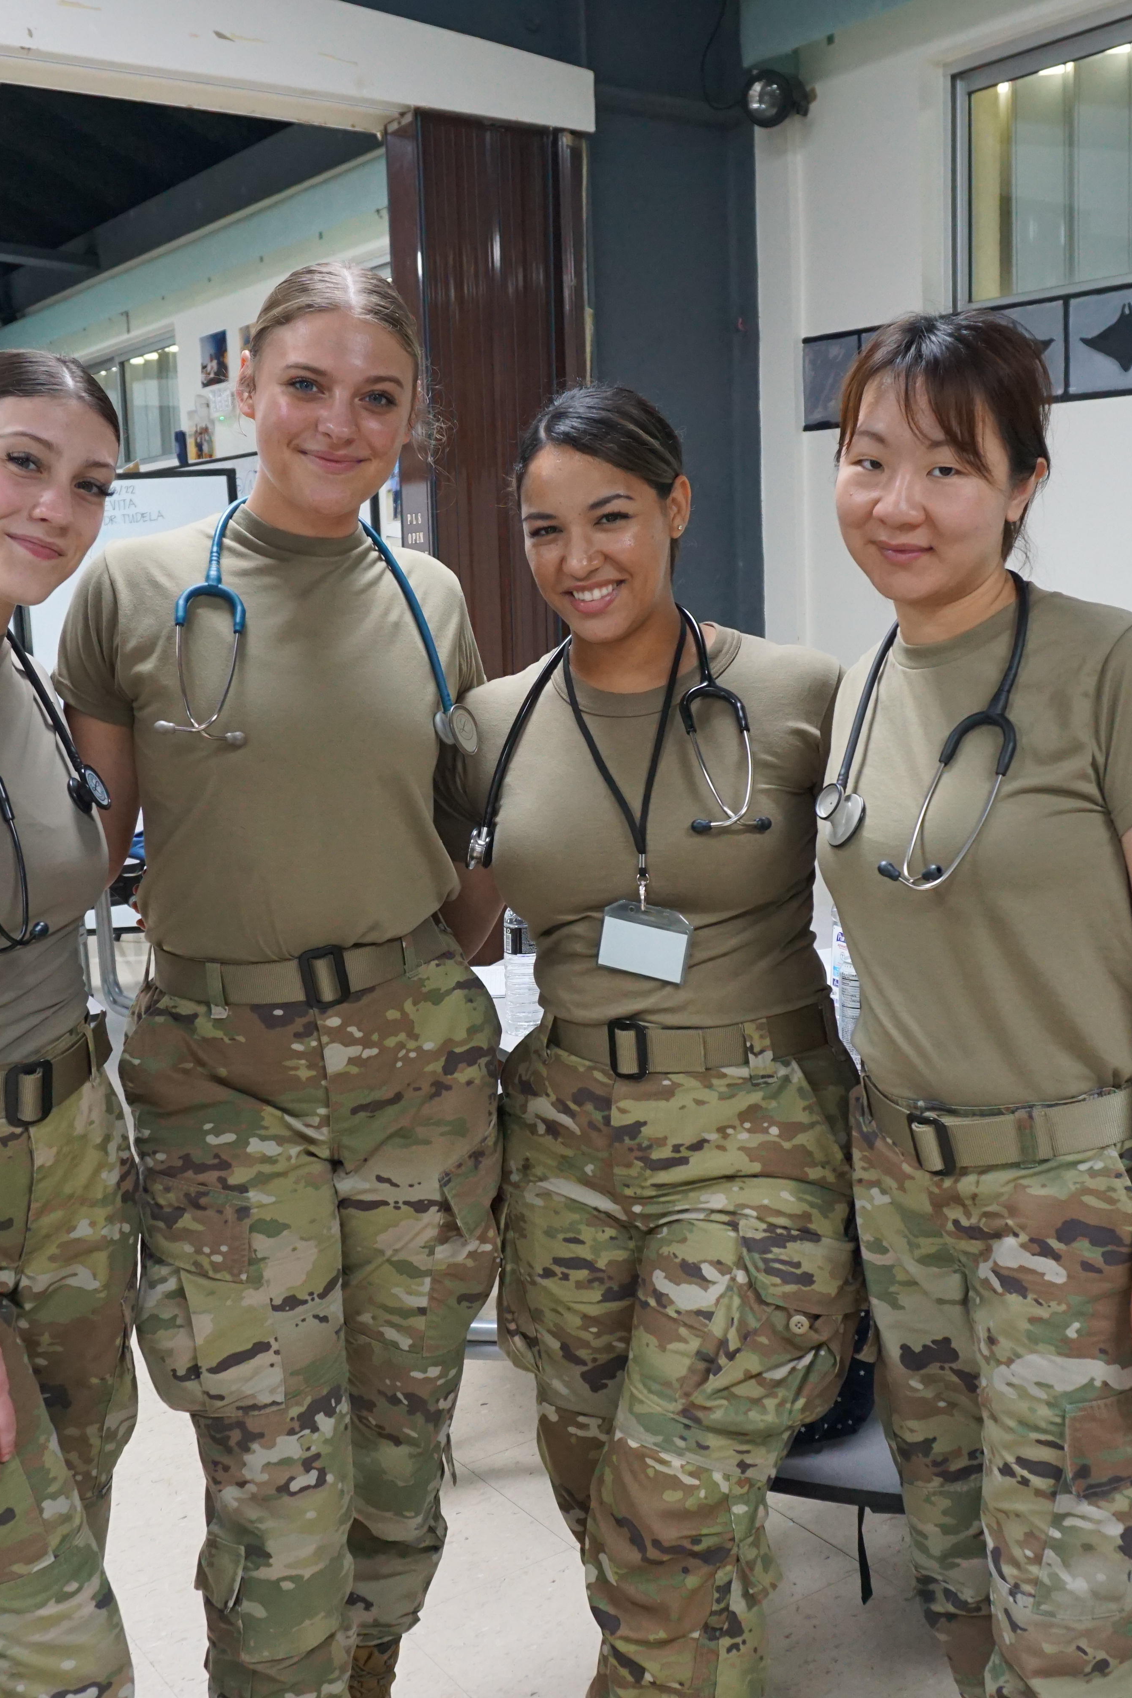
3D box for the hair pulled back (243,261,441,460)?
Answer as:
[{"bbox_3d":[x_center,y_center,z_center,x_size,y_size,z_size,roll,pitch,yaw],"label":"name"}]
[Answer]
[{"bbox_3d":[-0.211,-0.455,1.590,0.175,0.195,0.200,2,11,-13],"label":"hair pulled back"}]

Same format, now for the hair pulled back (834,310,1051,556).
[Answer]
[{"bbox_3d":[0.317,-0.346,1.420,0.175,0.210,0.205,7,12,35],"label":"hair pulled back"}]

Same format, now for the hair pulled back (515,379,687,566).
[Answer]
[{"bbox_3d":[0.032,-0.348,1.580,0.162,0.180,0.200,-7,12,22],"label":"hair pulled back"}]

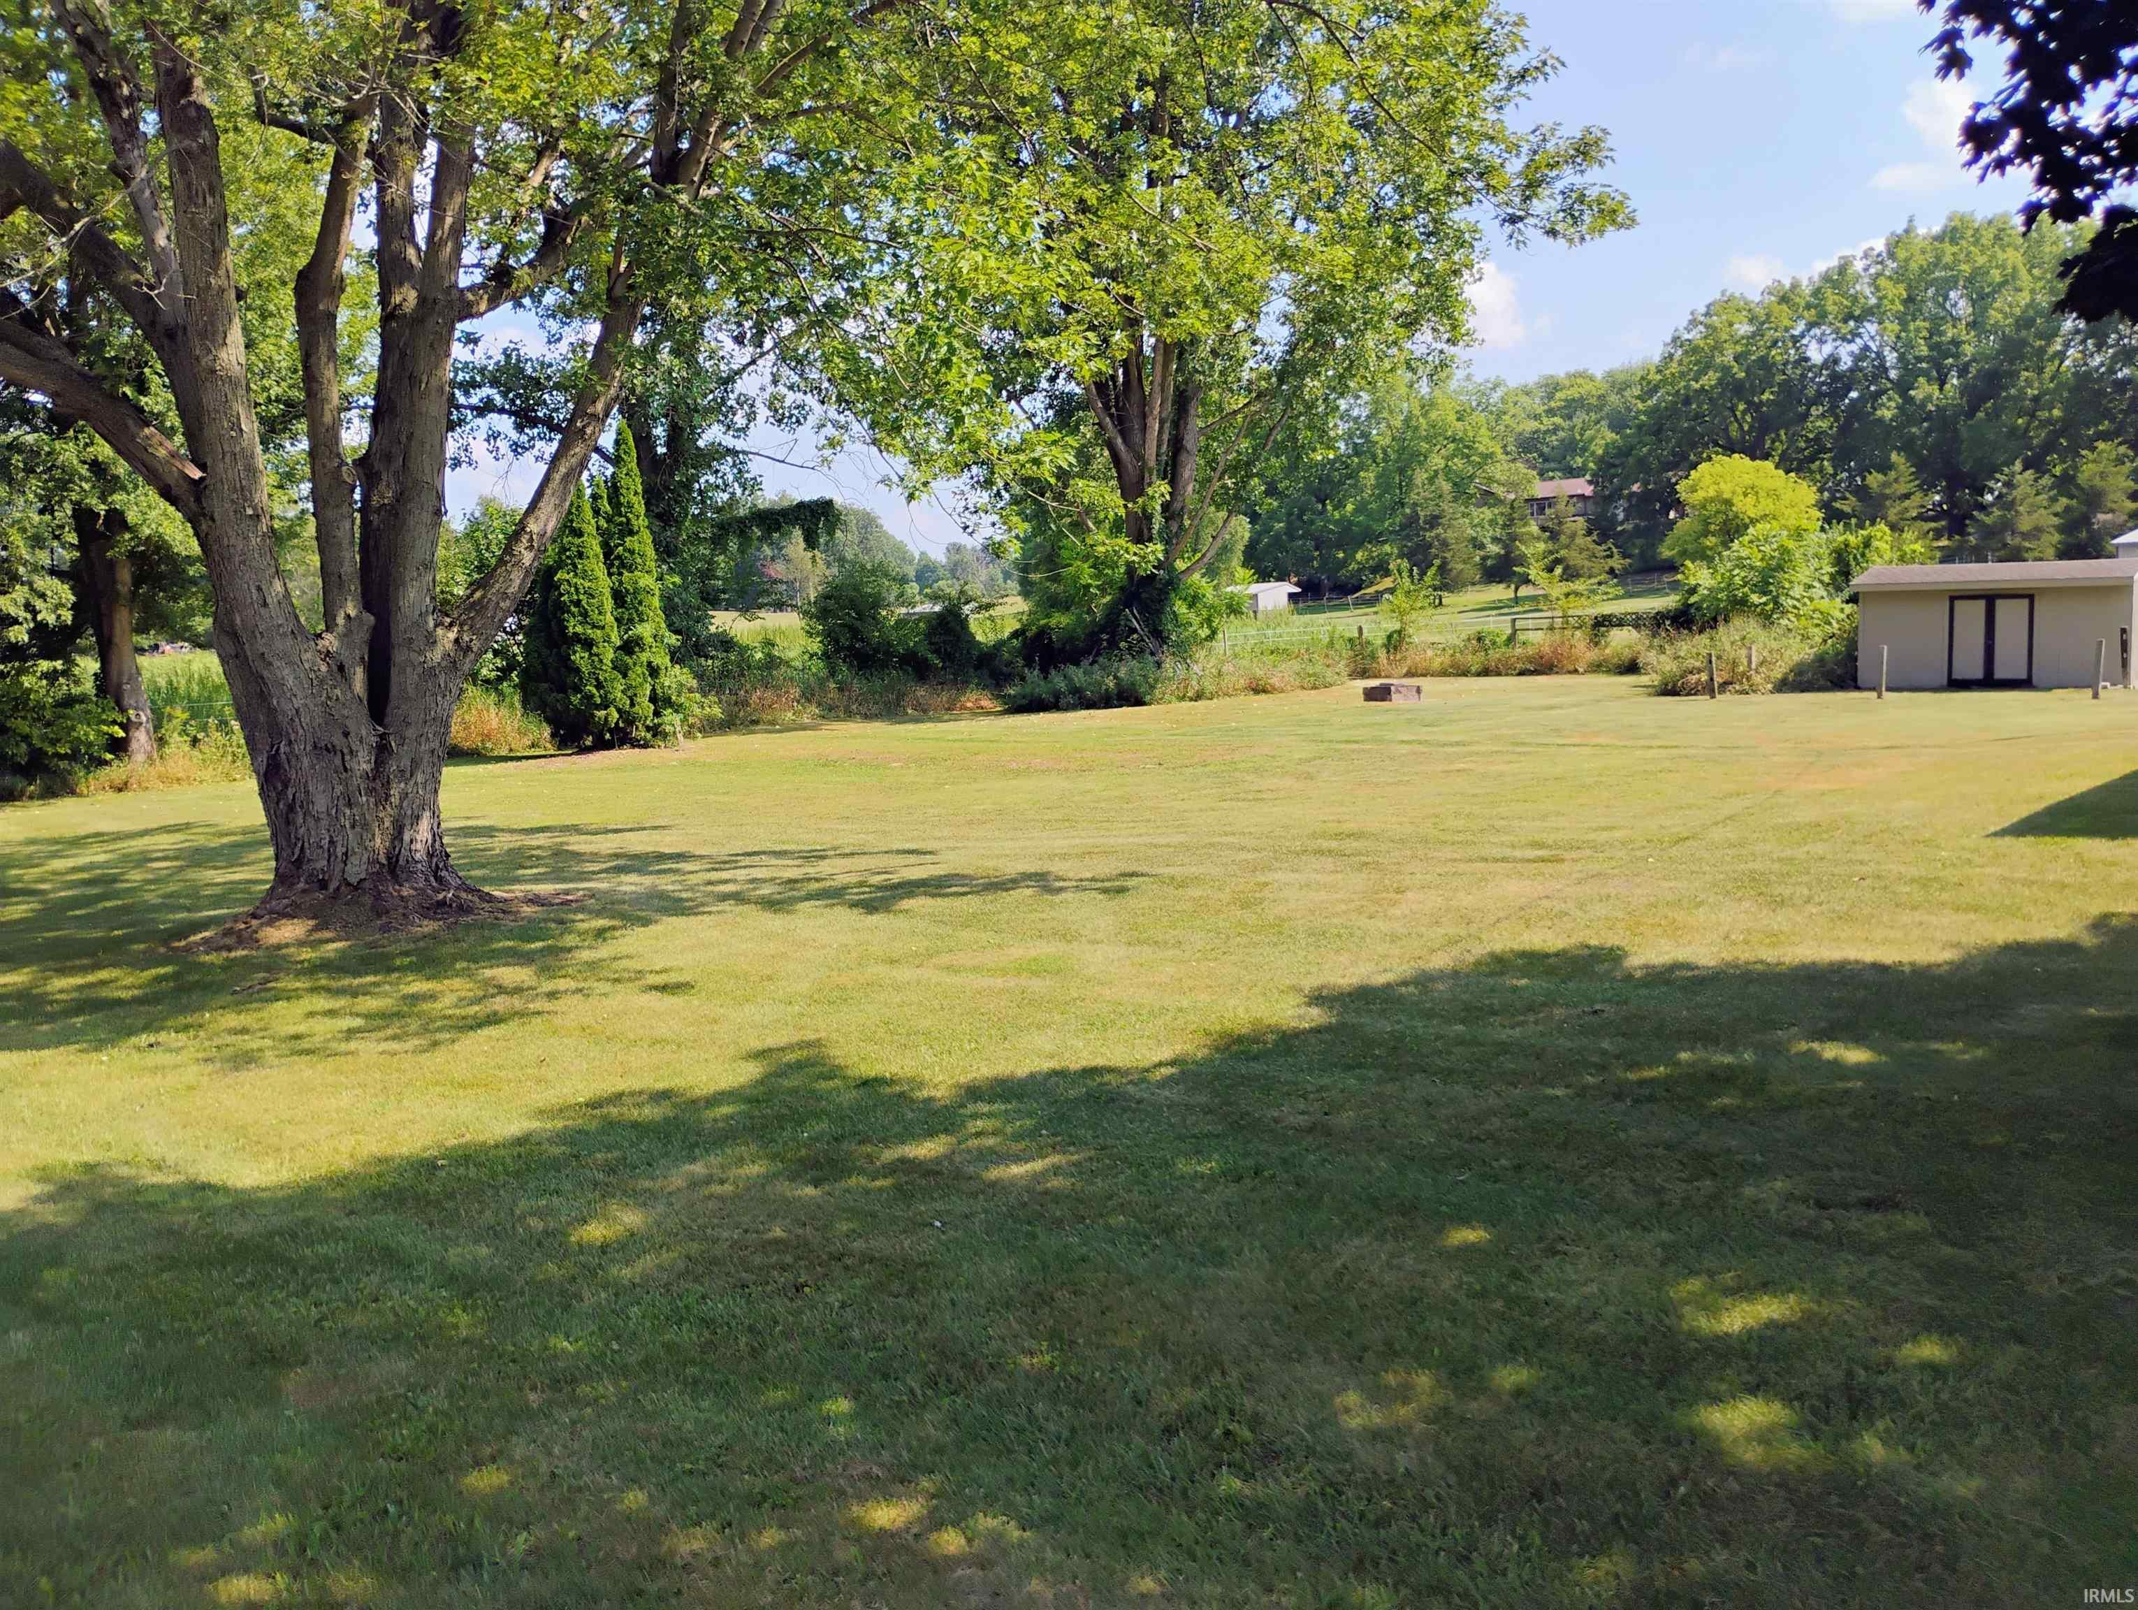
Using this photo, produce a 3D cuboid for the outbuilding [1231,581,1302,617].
[{"bbox_3d":[11.796,-12.353,105.000,3.200,2.450,3.800,-4,6,-25],"label":"outbuilding"}]

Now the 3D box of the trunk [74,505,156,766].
[{"bbox_3d":[-10.453,-1.841,19.000,0.580,2.900,0.580,-6,8,-28],"label":"trunk"}]

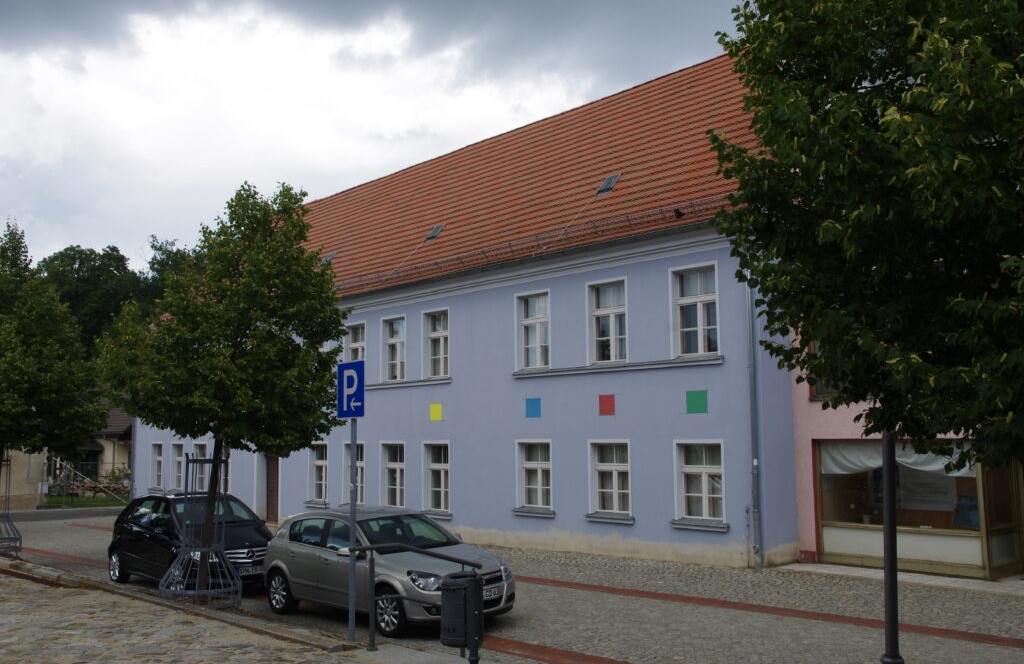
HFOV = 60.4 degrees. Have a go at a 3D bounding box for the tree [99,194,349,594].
[{"bbox_3d":[-4.522,0.938,13.846,3.850,6.450,3.850,2,-7,-19],"label":"tree"}]

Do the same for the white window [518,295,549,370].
[{"bbox_3d":[0.508,-0.005,19.848,0.160,1.755,0.985,6,-9,-44],"label":"white window"}]

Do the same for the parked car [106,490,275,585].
[{"bbox_3d":[-5.579,3.669,15.556,1.780,1.600,4.270,5,-10,-42],"label":"parked car"}]

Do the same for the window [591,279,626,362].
[{"bbox_3d":[2.014,-0.194,18.333,0.160,1.731,0.985,6,-9,-44],"label":"window"}]

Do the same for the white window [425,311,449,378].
[{"bbox_3d":[-1.881,0.330,22.564,0.180,1.684,1.028,6,-10,-44],"label":"white window"}]

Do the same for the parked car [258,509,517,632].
[{"bbox_3d":[-1.823,3.234,12.304,1.770,1.470,4.250,6,-11,-44],"label":"parked car"}]

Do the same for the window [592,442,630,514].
[{"bbox_3d":[2.035,2.998,17.967,0.160,1.465,0.985,6,-9,-44],"label":"window"}]

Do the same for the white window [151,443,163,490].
[{"bbox_3d":[-13.547,5.159,33.856,0.180,1.688,0.994,6,-10,-44],"label":"white window"}]

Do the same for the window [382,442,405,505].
[{"bbox_3d":[-3.099,3.785,23.418,0.180,1.651,1.026,6,-10,-44],"label":"window"}]

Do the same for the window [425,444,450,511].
[{"bbox_3d":[-1.825,3.598,21.838,0.160,1.641,0.985,6,-9,-44],"label":"window"}]

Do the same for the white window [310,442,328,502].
[{"bbox_3d":[-5.549,4.104,25.581,0.160,1.685,0.985,6,-9,-44],"label":"white window"}]

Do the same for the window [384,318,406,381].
[{"bbox_3d":[-3.125,0.496,23.807,0.180,1.723,1.034,6,-10,-44],"label":"window"}]

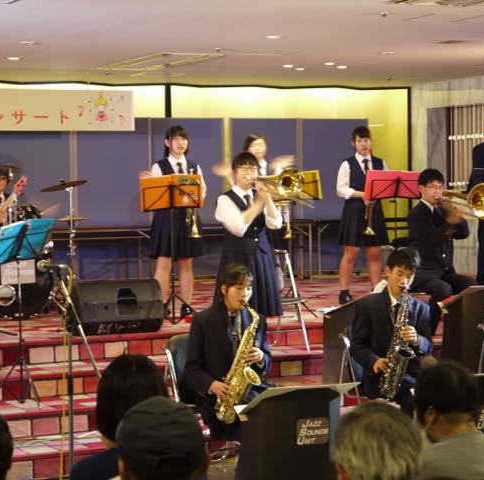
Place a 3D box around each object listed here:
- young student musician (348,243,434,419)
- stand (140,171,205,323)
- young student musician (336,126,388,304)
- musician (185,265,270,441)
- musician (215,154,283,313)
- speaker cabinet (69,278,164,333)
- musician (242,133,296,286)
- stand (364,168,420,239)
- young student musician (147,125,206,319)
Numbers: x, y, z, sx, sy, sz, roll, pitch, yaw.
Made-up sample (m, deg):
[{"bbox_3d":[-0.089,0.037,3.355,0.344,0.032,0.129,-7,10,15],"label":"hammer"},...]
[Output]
[{"bbox_3d":[1.003,0.718,9.280,0.500,1.310,0.700,-2,2,-30],"label":"young student musician"},{"bbox_3d":[-0.564,0.056,12.766,0.520,1.190,0.460,-1,2,-9],"label":"stand"},{"bbox_3d":[1.080,-0.217,13.800,0.480,1.580,0.350,-1,2,-15],"label":"young student musician"},{"bbox_3d":[-0.050,0.766,9.150,0.480,1.240,0.700,-2,2,-30],"label":"musician"},{"bbox_3d":[0.054,0.207,11.020,0.460,1.630,0.420,-2,2,-27],"label":"musician"},{"bbox_3d":[-0.970,0.498,11.707,0.670,0.390,0.400,-2,2,-30],"label":"speaker cabinet"},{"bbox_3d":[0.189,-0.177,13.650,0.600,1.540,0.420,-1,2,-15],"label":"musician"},{"bbox_3d":[1.350,-0.001,13.566,0.520,1.200,0.450,-1,2,-18],"label":"stand"},{"bbox_3d":[-0.549,-0.172,13.309,0.500,1.610,0.380,-1,2,-9],"label":"young student musician"}]

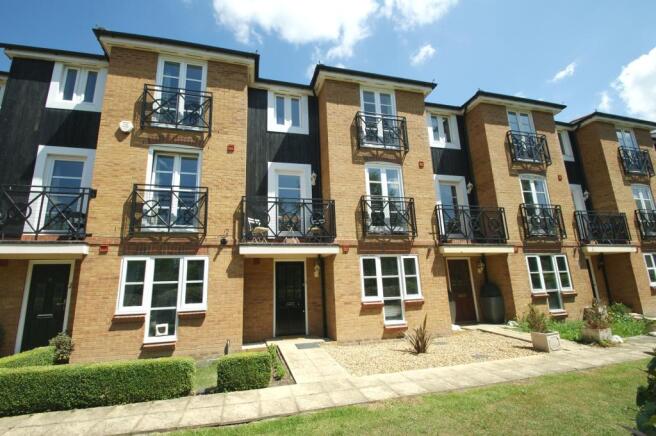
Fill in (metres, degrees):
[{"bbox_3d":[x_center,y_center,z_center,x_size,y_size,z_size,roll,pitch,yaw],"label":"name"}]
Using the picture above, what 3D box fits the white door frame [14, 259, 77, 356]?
[{"bbox_3d":[-6.344,2.021,6.152,0.920,2.100,0.100,1,-12,-14],"label":"white door frame"}]

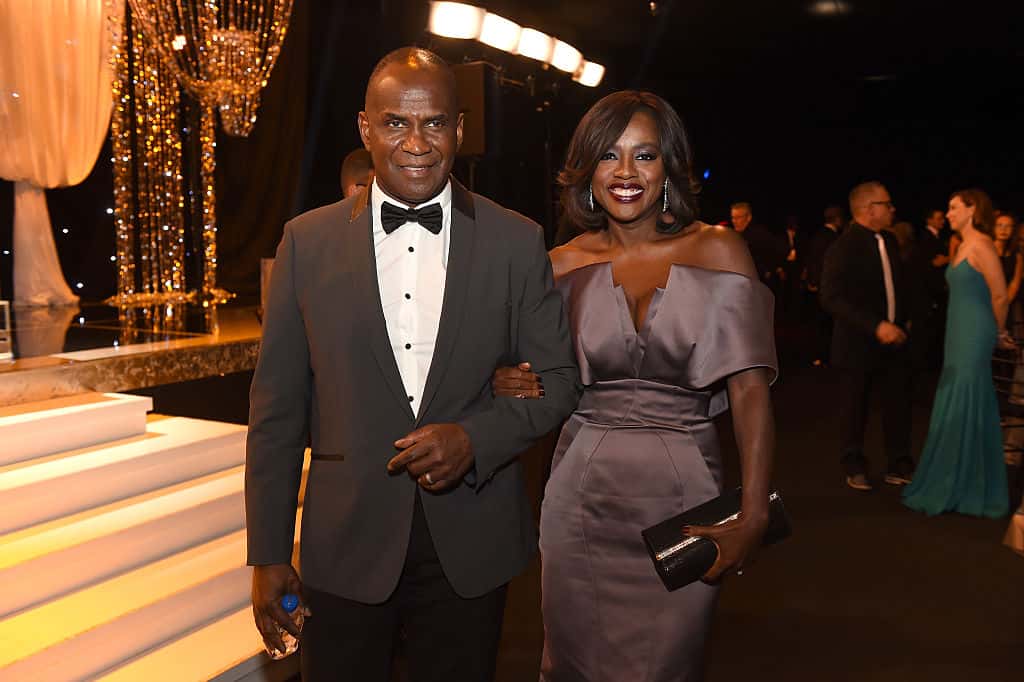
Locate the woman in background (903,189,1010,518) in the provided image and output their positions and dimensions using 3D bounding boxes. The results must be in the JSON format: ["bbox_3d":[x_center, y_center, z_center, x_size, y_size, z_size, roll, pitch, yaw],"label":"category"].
[{"bbox_3d":[2.404,0.059,5.369,0.560,1.720,0.500,1,6,7],"label":"woman in background"}]

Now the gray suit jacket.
[{"bbox_3d":[-0.186,0.085,1.841,0.610,0.775,0.380,0,6,-4],"label":"gray suit jacket"}]

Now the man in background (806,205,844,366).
[{"bbox_3d":[3.424,-0.575,10.802,0.380,1.770,0.540,1,6,5],"label":"man in background"}]

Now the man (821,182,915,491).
[{"bbox_3d":[2.060,-0.015,5.784,0.550,1.770,0.400,-5,9,-42],"label":"man"}]

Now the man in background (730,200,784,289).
[{"bbox_3d":[1.977,-0.291,8.319,0.540,1.750,0.360,3,7,20],"label":"man in background"}]

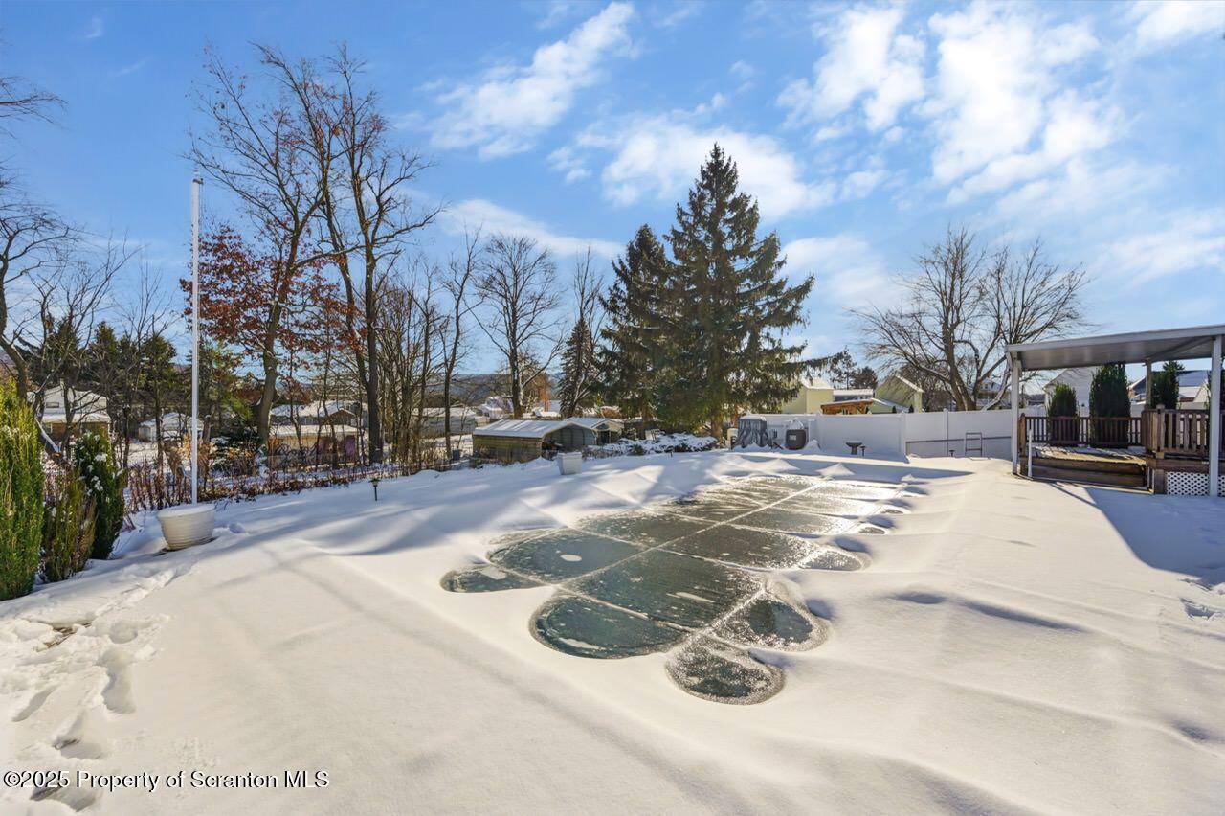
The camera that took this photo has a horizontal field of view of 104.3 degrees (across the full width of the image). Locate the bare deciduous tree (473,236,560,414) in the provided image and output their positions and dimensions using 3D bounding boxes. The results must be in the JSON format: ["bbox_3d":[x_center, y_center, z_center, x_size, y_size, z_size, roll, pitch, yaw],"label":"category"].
[{"bbox_3d":[-6.660,-5.430,34.000,6.300,13.900,6.000,0,0,-11],"label":"bare deciduous tree"}]

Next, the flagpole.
[{"bbox_3d":[-4.890,-0.680,5.600,0.060,4.070,0.060,0,0,0],"label":"flagpole"}]

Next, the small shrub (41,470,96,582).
[{"bbox_3d":[-5.170,1.130,4.530,0.420,1.080,0.440,0,0,41],"label":"small shrub"}]

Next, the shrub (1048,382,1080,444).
[{"bbox_3d":[14.400,0.250,15.200,0.800,2.170,0.800,0,0,43],"label":"shrub"}]

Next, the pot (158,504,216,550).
[{"bbox_3d":[-4.600,1.300,5.150,0.480,0.400,0.480,0,0,0],"label":"pot"}]

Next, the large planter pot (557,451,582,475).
[{"bbox_3d":[-0.980,1.290,11.150,0.480,0.560,0.480,0,0,-22],"label":"large planter pot"}]

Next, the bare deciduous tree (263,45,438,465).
[{"bbox_3d":[-8.000,-4.840,15.000,5.000,13.200,5.000,0,0,0],"label":"bare deciduous tree"}]

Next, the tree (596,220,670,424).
[{"bbox_3d":[1.660,-4.930,29.000,5.100,12.500,5.000,0,0,3],"label":"tree"}]

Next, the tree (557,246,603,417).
[{"bbox_3d":[-2.420,-5.250,36.000,3.700,14.000,3.700,0,0,0],"label":"tree"}]

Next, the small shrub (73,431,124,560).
[{"bbox_3d":[-5.220,0.860,4.850,0.420,1.330,0.420,0,0,0],"label":"small shrub"}]

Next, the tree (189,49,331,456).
[{"bbox_3d":[-13.700,-5.930,18.500,5.000,16.100,5.000,0,0,-37],"label":"tree"}]

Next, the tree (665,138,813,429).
[{"bbox_3d":[5.800,-5.450,22.500,7.100,14.000,7.000,0,0,14],"label":"tree"}]

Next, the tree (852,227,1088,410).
[{"bbox_3d":[17.300,-3.900,24.000,9.800,10.500,9.600,0,0,0],"label":"tree"}]

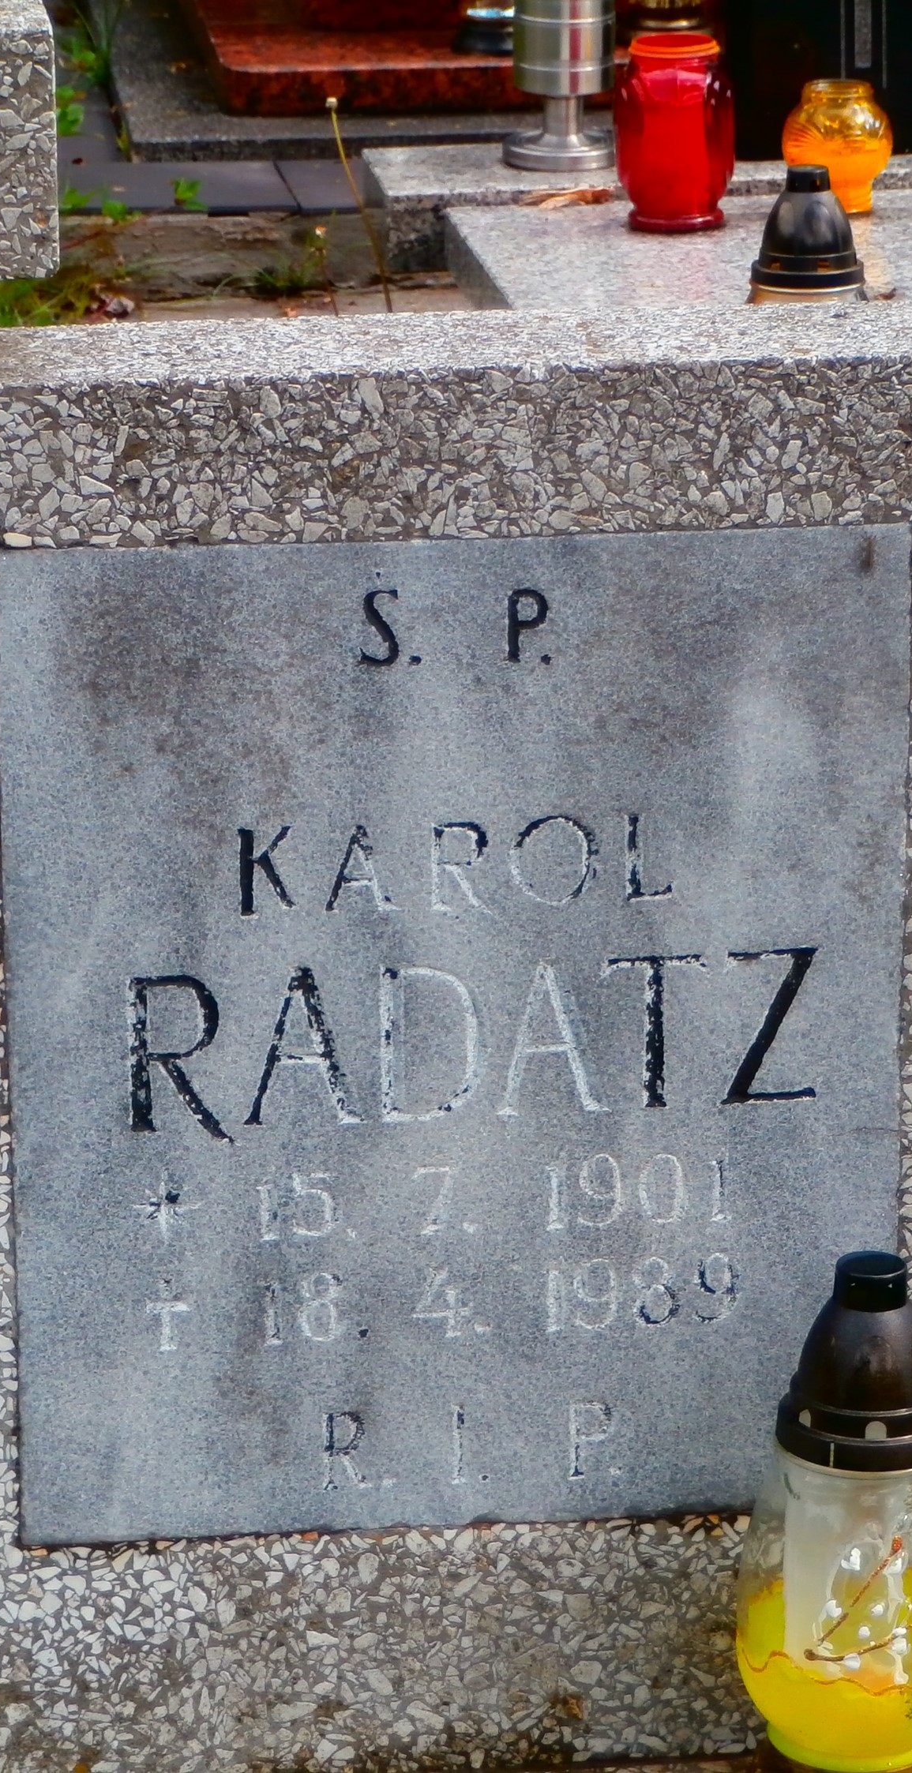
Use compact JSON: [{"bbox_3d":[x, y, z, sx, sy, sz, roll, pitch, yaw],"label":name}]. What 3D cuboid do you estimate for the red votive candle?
[{"bbox_3d":[0.185,-0.640,4.980,0.102,0.157,0.102,0,17,0],"label":"red votive candle"}]

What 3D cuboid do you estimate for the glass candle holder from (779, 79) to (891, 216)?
[{"bbox_3d":[0.325,-0.633,5.030,0.095,0.109,0.095,-3,18,-7],"label":"glass candle holder"}]

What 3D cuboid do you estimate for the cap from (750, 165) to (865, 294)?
[{"bbox_3d":[0.247,-0.462,4.130,0.081,0.080,0.081,0,17,0],"label":"cap"}]

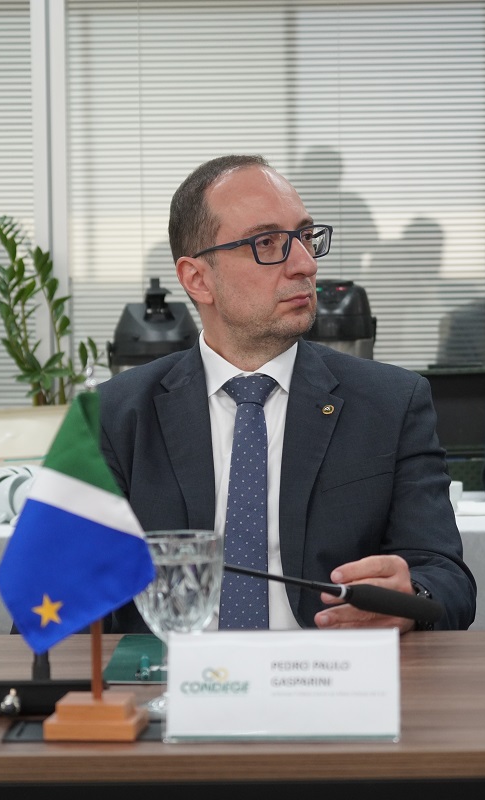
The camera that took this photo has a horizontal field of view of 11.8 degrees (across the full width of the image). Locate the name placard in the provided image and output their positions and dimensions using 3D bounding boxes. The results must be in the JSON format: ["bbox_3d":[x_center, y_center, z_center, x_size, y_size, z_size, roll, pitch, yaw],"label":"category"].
[{"bbox_3d":[0.036,0.254,2.122,0.210,0.097,0.060,0,3,4],"label":"name placard"}]

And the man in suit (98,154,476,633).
[{"bbox_3d":[0.023,0.357,2.802,0.540,1.313,0.700,0,3,7],"label":"man in suit"}]

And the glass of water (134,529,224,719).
[{"bbox_3d":[-0.062,0.214,2.250,0.087,0.167,0.087,-1,3,0],"label":"glass of water"}]

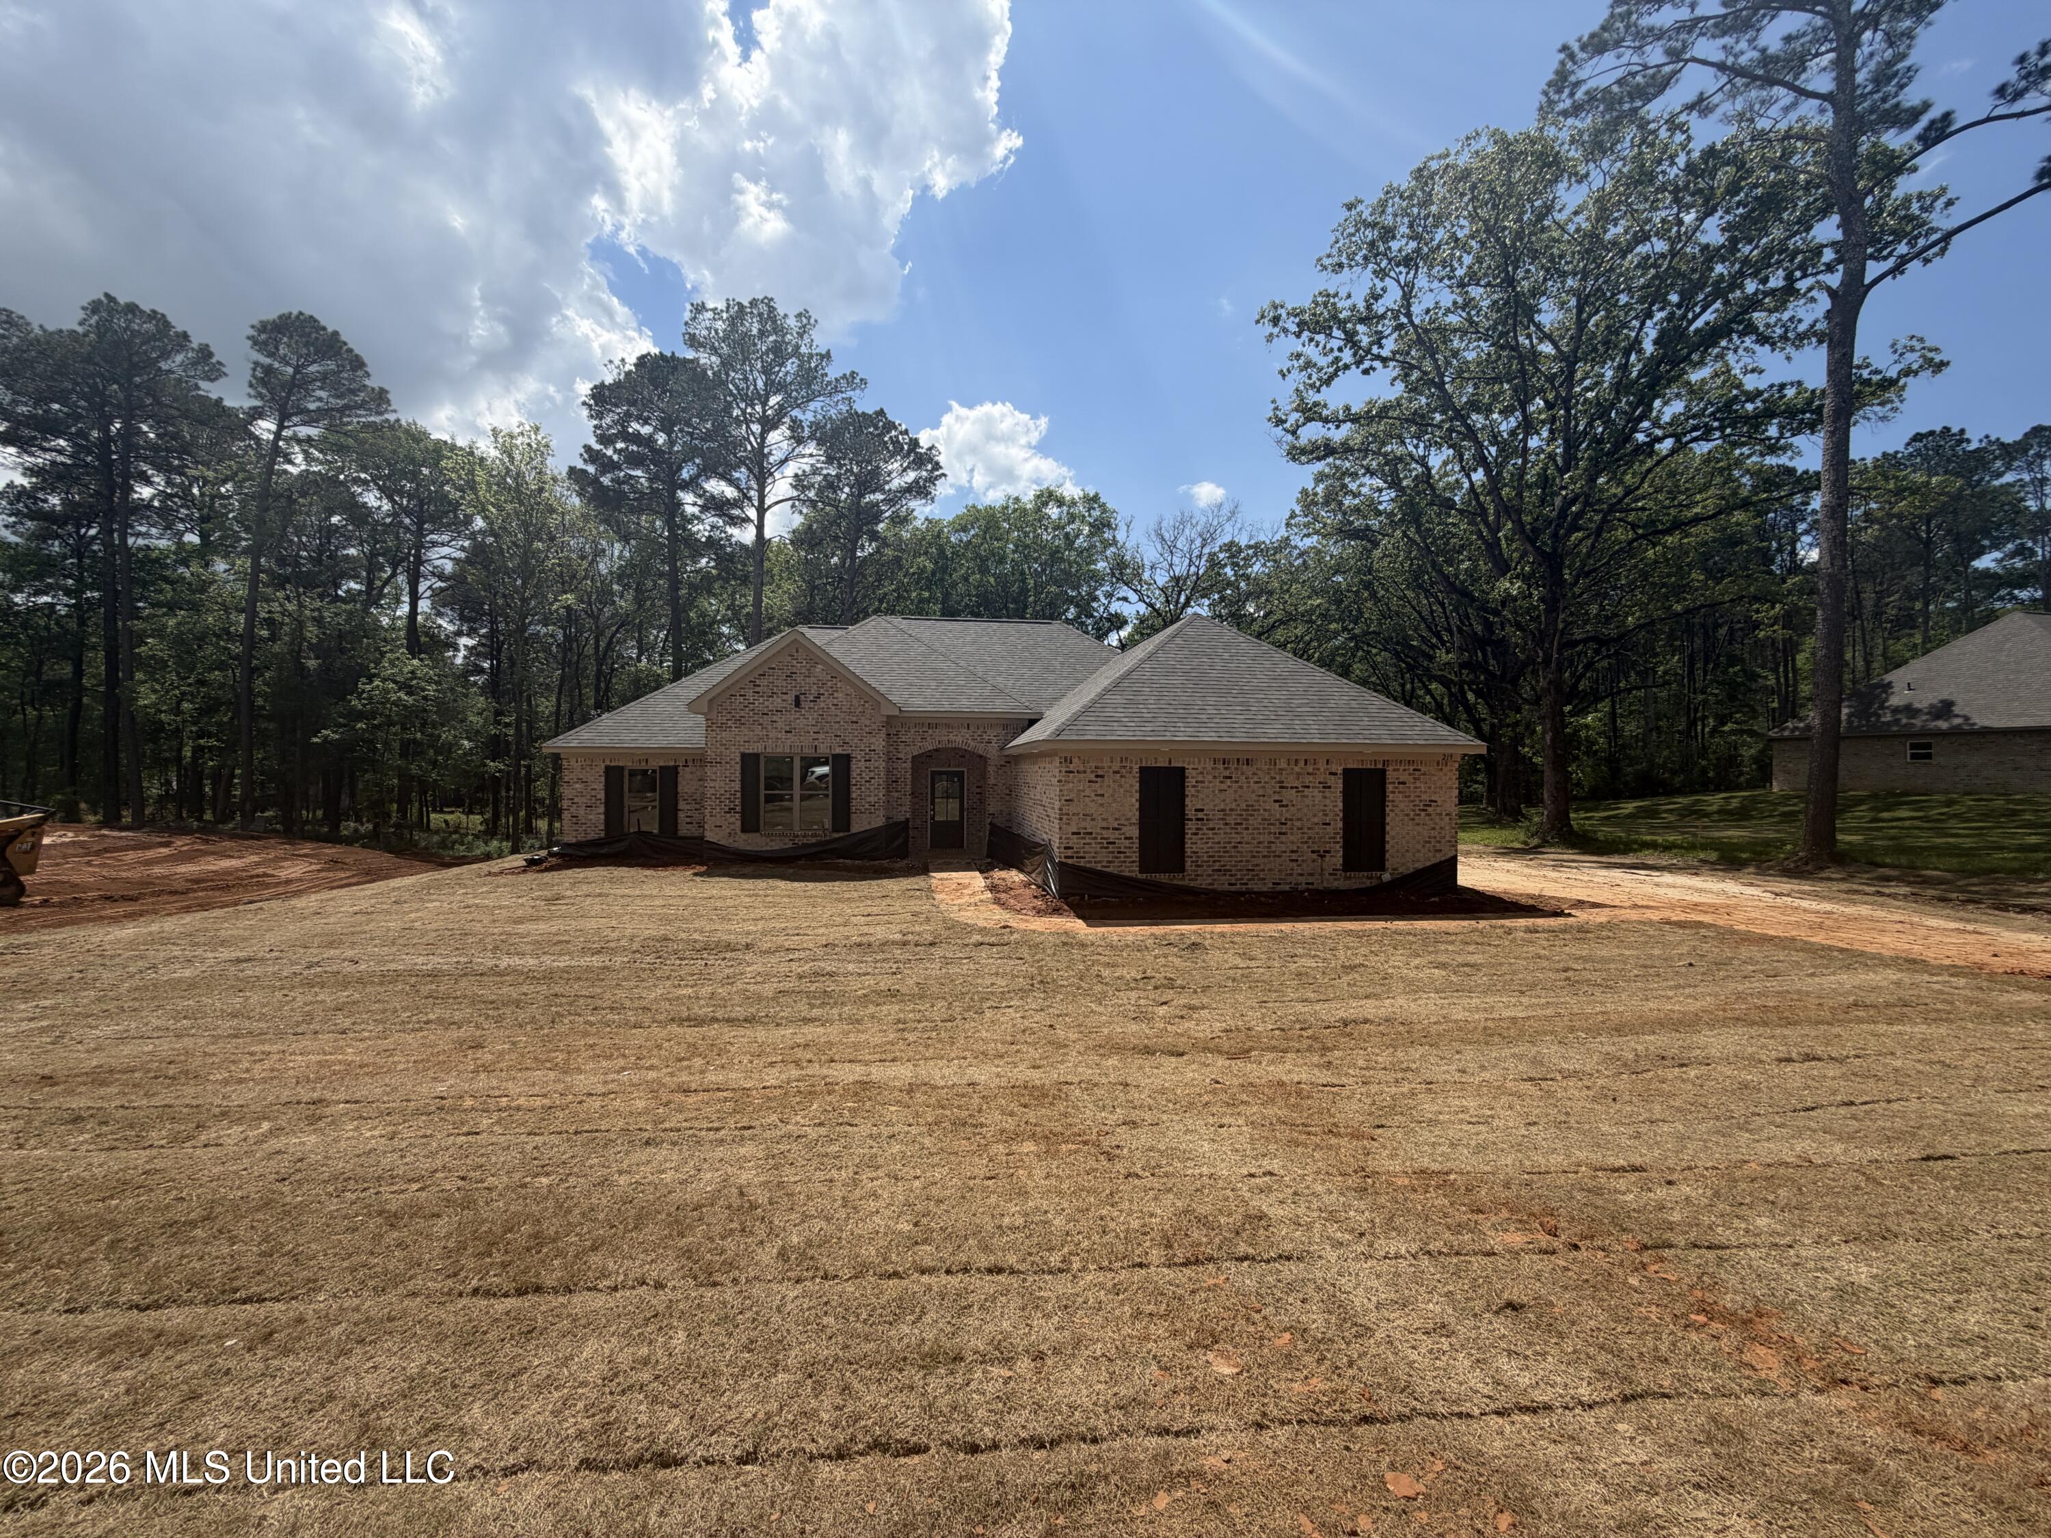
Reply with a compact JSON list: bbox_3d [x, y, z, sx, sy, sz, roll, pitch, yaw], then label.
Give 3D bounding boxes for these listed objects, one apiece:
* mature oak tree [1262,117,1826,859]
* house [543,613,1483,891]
[{"bbox_3d":[15.200,-7.900,24.000,15.500,19.800,15.000,0,-1,0],"label":"mature oak tree"},{"bbox_3d":[-2.150,-1.200,22.400,18.600,6.900,17.700,0,-1,-7],"label":"house"}]

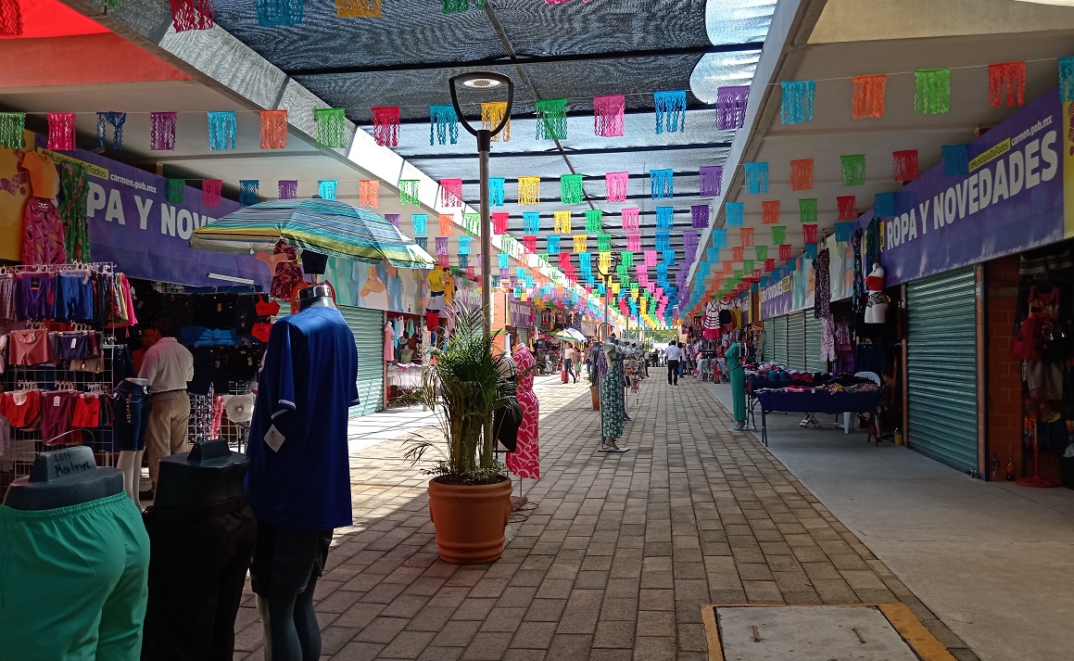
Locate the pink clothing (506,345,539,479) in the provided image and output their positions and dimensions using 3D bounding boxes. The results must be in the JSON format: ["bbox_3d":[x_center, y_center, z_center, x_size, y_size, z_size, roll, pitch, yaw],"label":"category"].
[{"bbox_3d":[-0.140,0.751,7.677,0.300,1.263,0.350,0,-1,-15],"label":"pink clothing"}]

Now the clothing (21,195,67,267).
[{"bbox_3d":[-4.953,-0.972,8.400,0.200,0.700,0.420,0,-1,9],"label":"clothing"}]

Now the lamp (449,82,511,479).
[{"bbox_3d":[-0.413,-0.188,6.550,0.500,3.520,0.470,0,-1,-6],"label":"lamp"}]

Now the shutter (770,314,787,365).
[{"bbox_3d":[7.434,0.727,25.600,0.120,2.420,2.800,0,-1,9],"label":"shutter"}]

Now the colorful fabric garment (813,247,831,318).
[{"bbox_3d":[5.546,-0.928,16.277,0.200,1.370,0.380,1,-2,-44],"label":"colorful fabric garment"}]

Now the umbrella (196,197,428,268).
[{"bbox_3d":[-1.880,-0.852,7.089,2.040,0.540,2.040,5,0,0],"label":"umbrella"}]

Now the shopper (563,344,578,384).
[{"bbox_3d":[1.333,1.288,33.000,0.520,1.630,0.480,0,-1,-23],"label":"shopper"}]

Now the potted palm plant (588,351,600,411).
[{"bbox_3d":[1.451,1.103,19.012,0.720,1.380,0.720,-1,-1,9],"label":"potted palm plant"}]

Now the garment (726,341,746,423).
[{"bbox_3d":[3.385,0.883,14.266,0.350,1.387,0.400,0,-1,0],"label":"garment"}]

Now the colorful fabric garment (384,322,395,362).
[{"bbox_3d":[-3.229,0.243,18.358,0.320,0.894,0.200,0,-1,-28],"label":"colorful fabric garment"}]

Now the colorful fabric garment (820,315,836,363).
[{"bbox_3d":[5.767,0.151,16.600,0.340,0.950,0.150,-1,-1,23],"label":"colorful fabric garment"}]

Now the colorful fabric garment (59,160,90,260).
[{"bbox_3d":[-4.923,-1.252,8.900,0.150,1.070,0.380,0,-1,9],"label":"colorful fabric garment"}]

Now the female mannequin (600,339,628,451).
[{"bbox_3d":[1.085,0.888,11.750,0.380,1.570,0.400,0,-1,16],"label":"female mannequin"}]

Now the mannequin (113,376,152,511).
[{"bbox_3d":[-3.407,0.971,7.071,0.330,1.151,0.320,0,-1,-9],"label":"mannequin"}]

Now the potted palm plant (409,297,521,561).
[{"bbox_3d":[-0.491,0.674,5.689,0.760,1.680,0.740,-1,-1,9],"label":"potted palm plant"}]

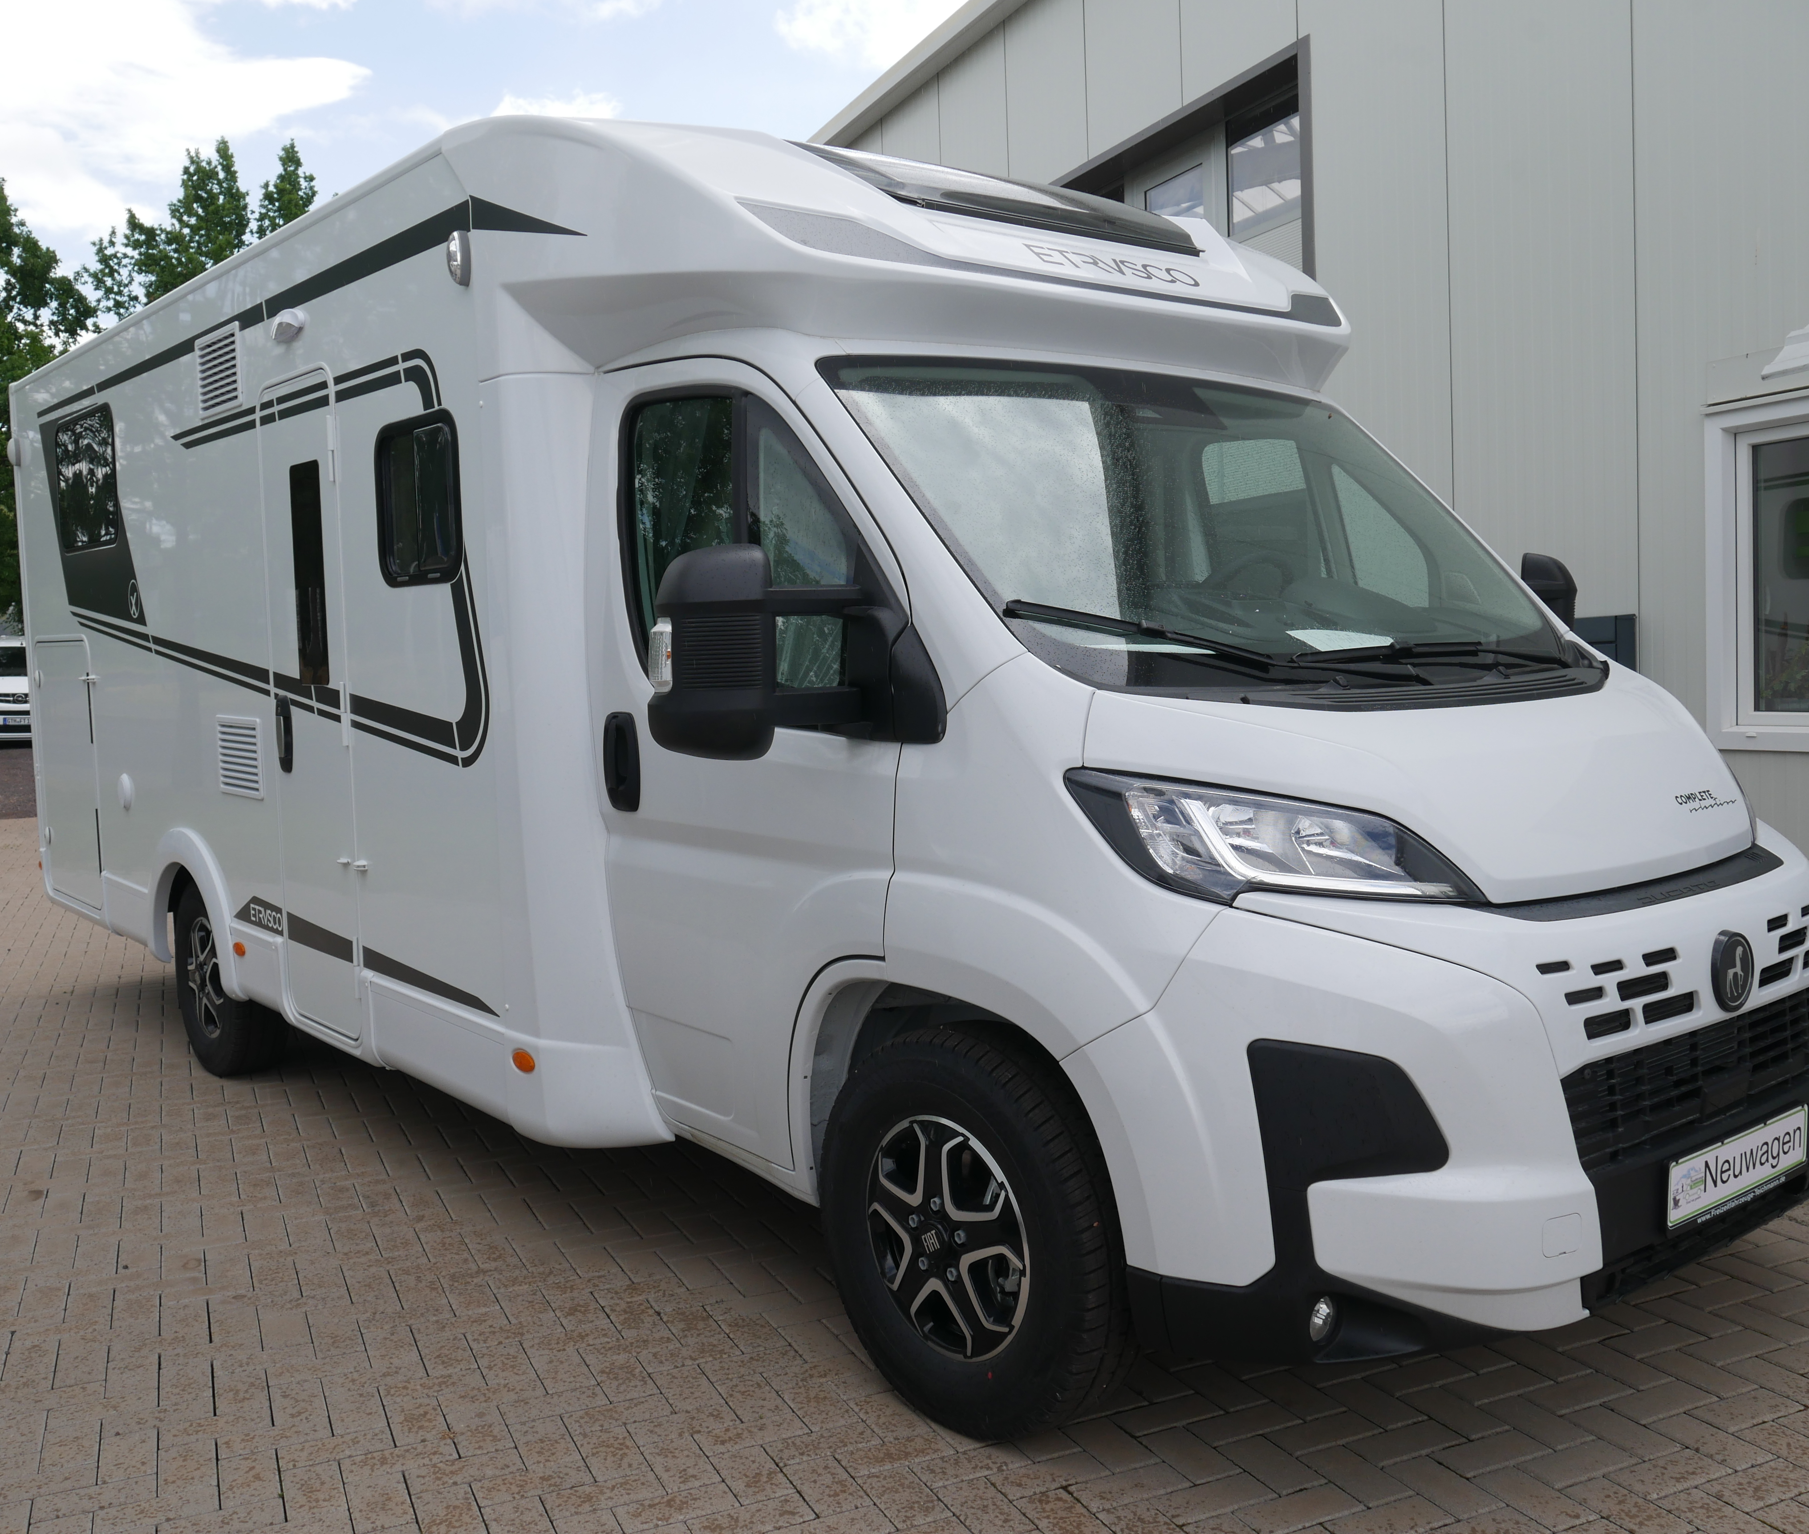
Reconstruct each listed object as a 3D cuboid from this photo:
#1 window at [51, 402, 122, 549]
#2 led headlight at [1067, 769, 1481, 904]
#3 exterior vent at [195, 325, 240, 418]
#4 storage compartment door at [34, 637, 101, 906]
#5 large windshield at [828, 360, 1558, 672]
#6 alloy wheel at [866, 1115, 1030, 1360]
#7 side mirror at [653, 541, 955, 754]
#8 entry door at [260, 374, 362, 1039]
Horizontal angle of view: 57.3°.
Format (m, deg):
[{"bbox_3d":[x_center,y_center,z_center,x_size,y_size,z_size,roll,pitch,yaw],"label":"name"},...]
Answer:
[{"bbox_3d":[-3.315,-1.154,6.701,0.040,0.540,0.930,-5,6,-39],"label":"window"},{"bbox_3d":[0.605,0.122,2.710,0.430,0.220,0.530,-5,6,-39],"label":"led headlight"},{"bbox_3d":[-2.213,-1.271,5.334,0.030,0.255,0.415,-5,6,-39],"label":"exterior vent"},{"bbox_3d":[-3.665,0.005,7.274,0.040,1.150,0.920,-5,6,-39],"label":"storage compartment door"},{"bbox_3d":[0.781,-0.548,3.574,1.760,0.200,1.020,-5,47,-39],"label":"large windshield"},{"bbox_3d":[0.129,0.855,3.074,0.160,0.438,0.438,-5,6,-39],"label":"alloy wheel"},{"bbox_3d":[-0.196,-0.192,2.874,0.470,0.375,0.270,-5,6,-39],"label":"side mirror"},{"bbox_3d":[-1.762,-0.185,4.917,0.050,1.900,0.610,-5,6,-39],"label":"entry door"}]

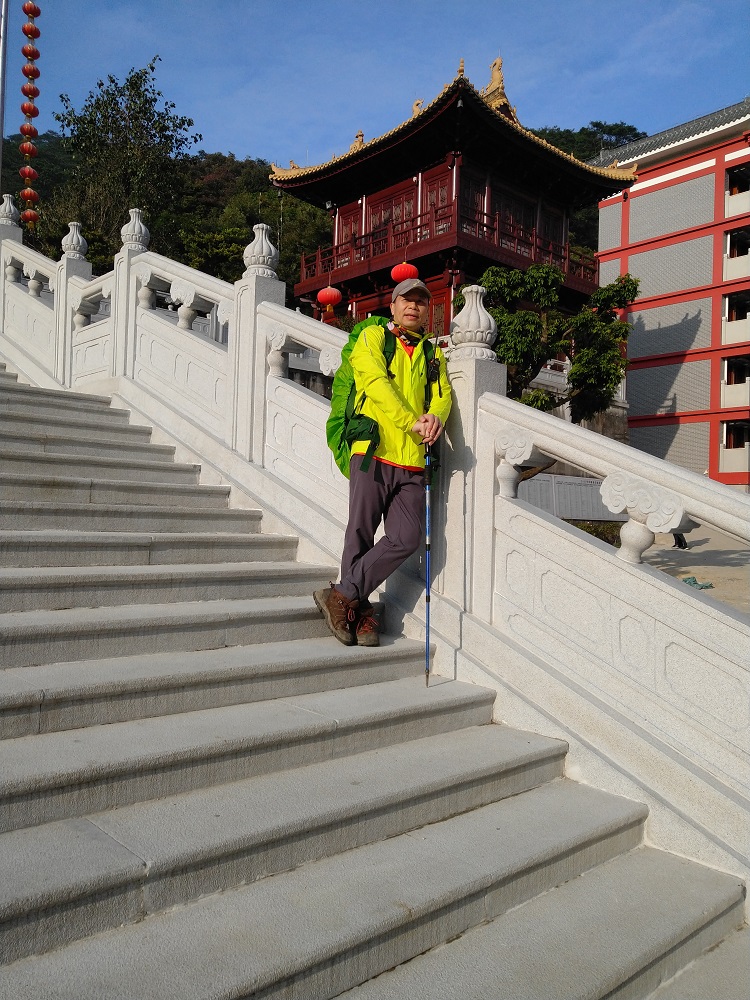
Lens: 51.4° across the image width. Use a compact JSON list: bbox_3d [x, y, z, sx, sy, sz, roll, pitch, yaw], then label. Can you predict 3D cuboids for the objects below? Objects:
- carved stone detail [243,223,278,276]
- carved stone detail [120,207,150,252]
[{"bbox_3d":[-0.744,-1.631,5.110,0.235,0.365,0.235,2,-1,0],"label":"carved stone detail"},{"bbox_3d":[-1.971,-2.222,6.420,0.235,0.360,0.235,3,-2,-43],"label":"carved stone detail"}]

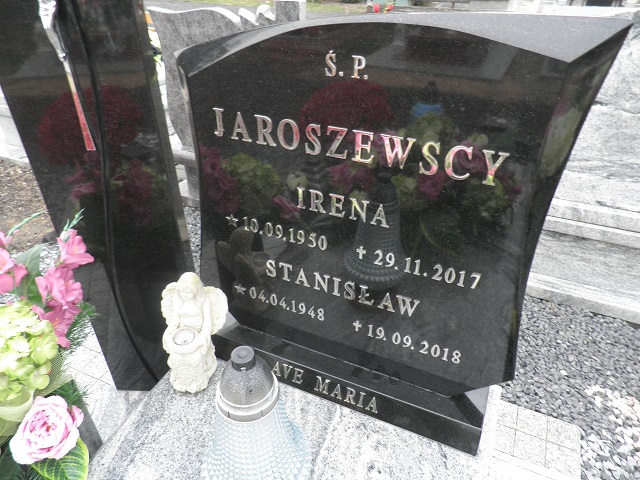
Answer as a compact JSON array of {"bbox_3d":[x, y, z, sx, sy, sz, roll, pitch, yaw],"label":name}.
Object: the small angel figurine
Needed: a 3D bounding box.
[{"bbox_3d":[-0.256,0.189,0.880,0.136,0.276,0.127,0,34,0],"label":"small angel figurine"}]

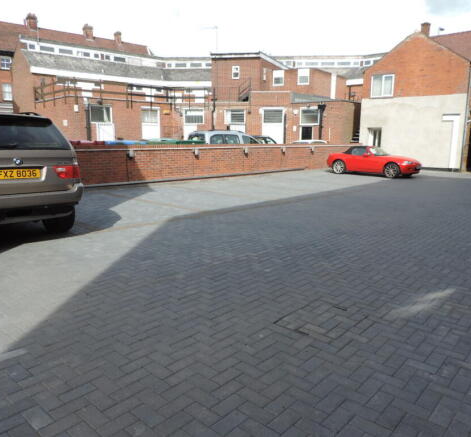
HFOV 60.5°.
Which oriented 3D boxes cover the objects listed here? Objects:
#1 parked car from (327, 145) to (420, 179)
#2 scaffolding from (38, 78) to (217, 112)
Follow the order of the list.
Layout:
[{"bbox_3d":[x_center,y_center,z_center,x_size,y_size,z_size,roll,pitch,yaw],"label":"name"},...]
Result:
[{"bbox_3d":[6.027,-2.556,17.826,4.000,1.250,1.730,10,14,39],"label":"parked car"},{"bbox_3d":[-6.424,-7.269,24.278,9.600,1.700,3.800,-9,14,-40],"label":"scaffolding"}]

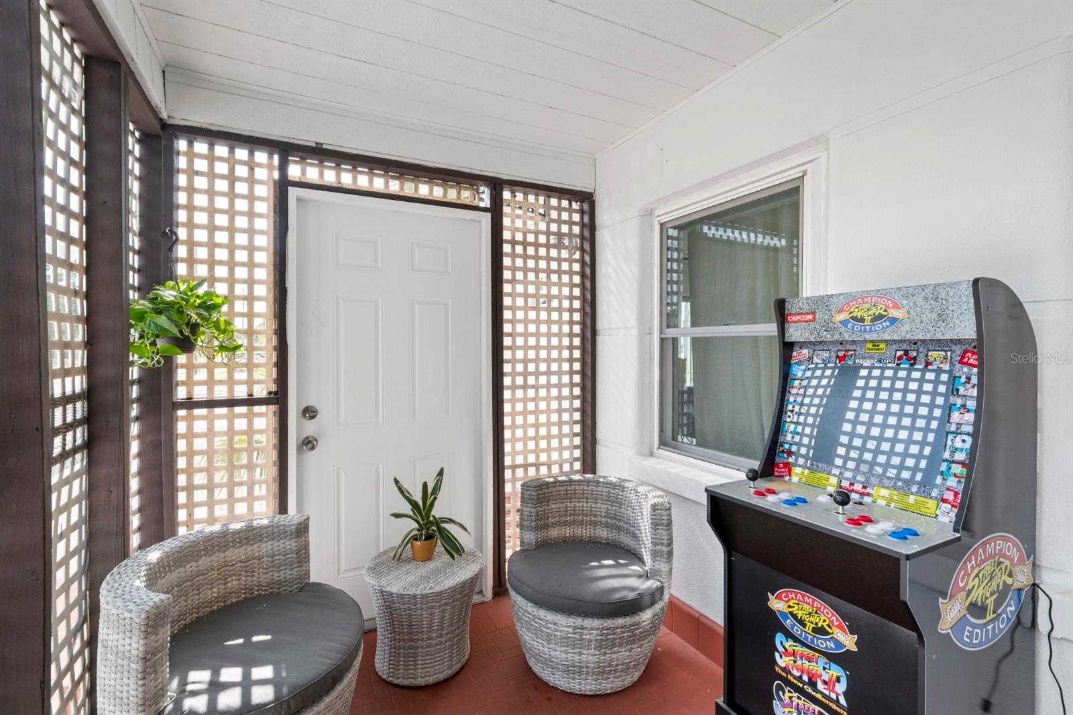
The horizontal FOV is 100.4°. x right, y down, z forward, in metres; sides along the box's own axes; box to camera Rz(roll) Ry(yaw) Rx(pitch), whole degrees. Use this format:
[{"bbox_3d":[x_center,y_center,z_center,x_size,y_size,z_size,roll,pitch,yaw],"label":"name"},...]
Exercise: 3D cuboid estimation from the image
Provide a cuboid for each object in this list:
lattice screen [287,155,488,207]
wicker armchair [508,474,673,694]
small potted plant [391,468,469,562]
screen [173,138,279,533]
[{"bbox_3d":[-0.709,-0.857,2.240,0.940,0.150,0.030,0,1,-24],"label":"lattice screen"},{"bbox_3d":[0.227,0.956,1.940,0.700,0.690,0.700,0,1,22],"label":"wicker armchair"},{"bbox_3d":[-0.473,0.710,2.011,0.340,0.400,0.310,0,1,-24],"label":"small potted plant"},{"bbox_3d":[-1.349,0.169,1.966,0.380,2.140,0.030,0,1,-24],"label":"screen"}]

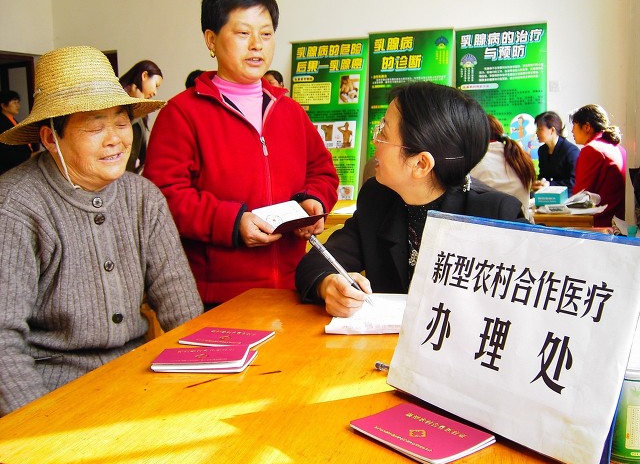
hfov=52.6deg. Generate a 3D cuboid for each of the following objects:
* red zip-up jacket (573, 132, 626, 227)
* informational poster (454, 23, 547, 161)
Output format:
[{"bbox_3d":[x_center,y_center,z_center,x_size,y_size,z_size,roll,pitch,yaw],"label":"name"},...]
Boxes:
[{"bbox_3d":[1.507,-0.247,3.588,0.380,0.600,0.470,0,6,18],"label":"red zip-up jacket"},{"bbox_3d":[1.384,-0.786,4.923,0.660,1.500,0.015,0,6,20],"label":"informational poster"}]

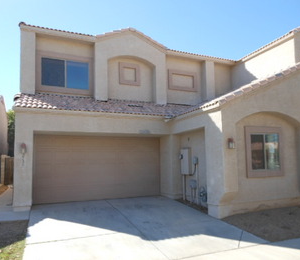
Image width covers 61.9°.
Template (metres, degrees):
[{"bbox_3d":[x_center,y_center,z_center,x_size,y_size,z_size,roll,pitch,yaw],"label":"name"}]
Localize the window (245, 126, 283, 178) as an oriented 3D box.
[{"bbox_3d":[3.466,0.664,7.499,1.380,1.480,0.100,1,-6,-21],"label":"window"}]

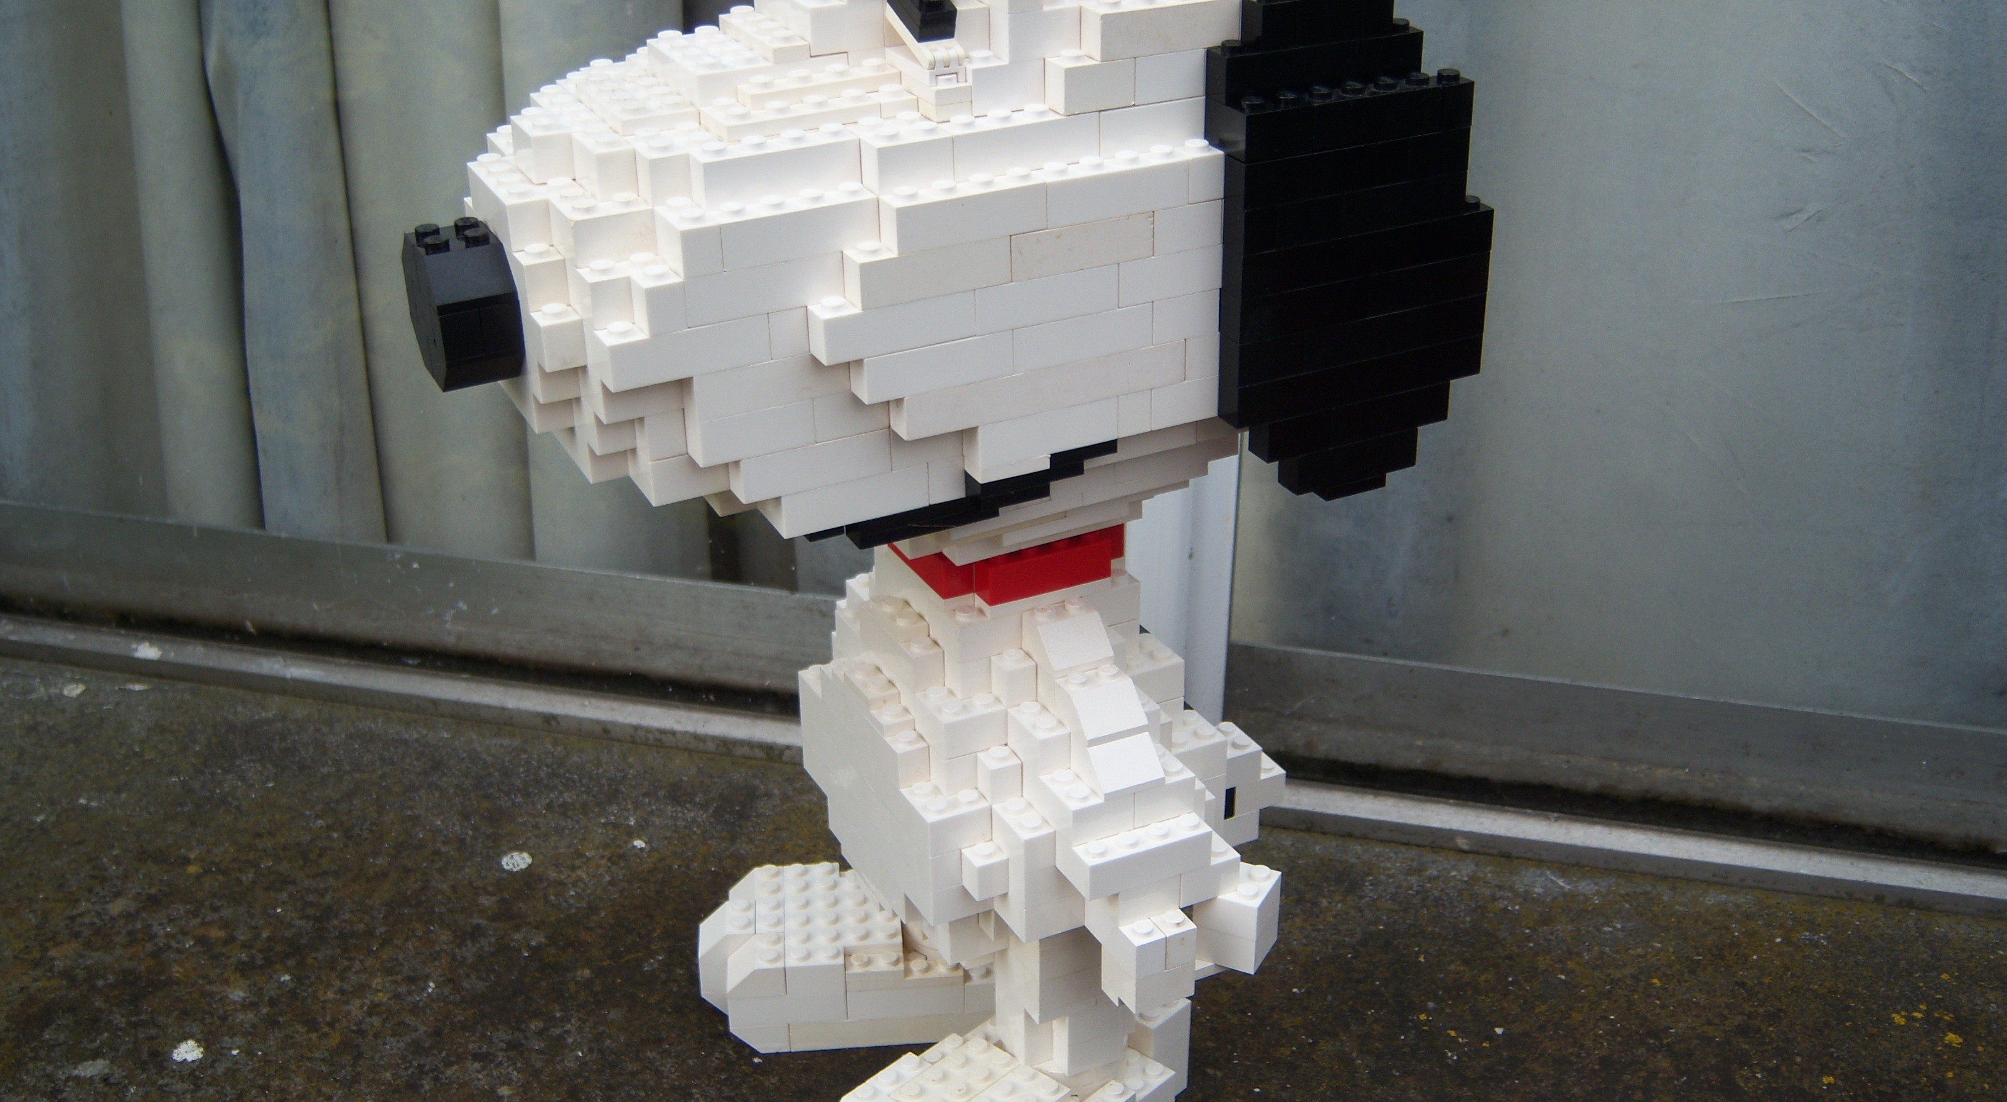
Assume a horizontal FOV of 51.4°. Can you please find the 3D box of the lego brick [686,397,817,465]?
[{"bbox_3d":[-0.050,-0.025,0.413,0.024,0.010,0.011,-14,29,-22],"label":"lego brick"}]

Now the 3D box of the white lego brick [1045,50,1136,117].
[{"bbox_3d":[0.017,-0.093,0.415,0.016,0.011,0.009,-14,30,-23],"label":"white lego brick"}]

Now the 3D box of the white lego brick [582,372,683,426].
[{"bbox_3d":[-0.071,-0.033,0.404,0.016,0.011,0.009,-14,29,-23],"label":"white lego brick"}]

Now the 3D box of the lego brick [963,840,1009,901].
[{"bbox_3d":[-0.004,0.073,0.484,0.008,0.011,0.010,-14,29,-23],"label":"lego brick"}]

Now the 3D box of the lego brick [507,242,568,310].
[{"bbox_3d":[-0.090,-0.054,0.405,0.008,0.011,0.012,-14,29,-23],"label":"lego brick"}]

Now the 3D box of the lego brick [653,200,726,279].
[{"bbox_3d":[-0.059,-0.059,0.392,0.008,0.011,0.016,-14,29,-23],"label":"lego brick"}]

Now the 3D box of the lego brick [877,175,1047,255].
[{"bbox_3d":[-0.008,-0.066,0.404,0.032,0.011,0.012,-14,29,-23],"label":"lego brick"}]

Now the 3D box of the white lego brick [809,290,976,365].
[{"bbox_3d":[-0.021,-0.045,0.405,0.032,0.011,0.008,-14,29,-23],"label":"white lego brick"}]

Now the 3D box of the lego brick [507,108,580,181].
[{"bbox_3d":[-0.092,-0.081,0.415,0.008,0.011,0.016,-14,29,-23],"label":"lego brick"}]

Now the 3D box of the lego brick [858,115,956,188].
[{"bbox_3d":[-0.020,-0.078,0.407,0.016,0.011,0.016,-14,29,-23],"label":"lego brick"}]

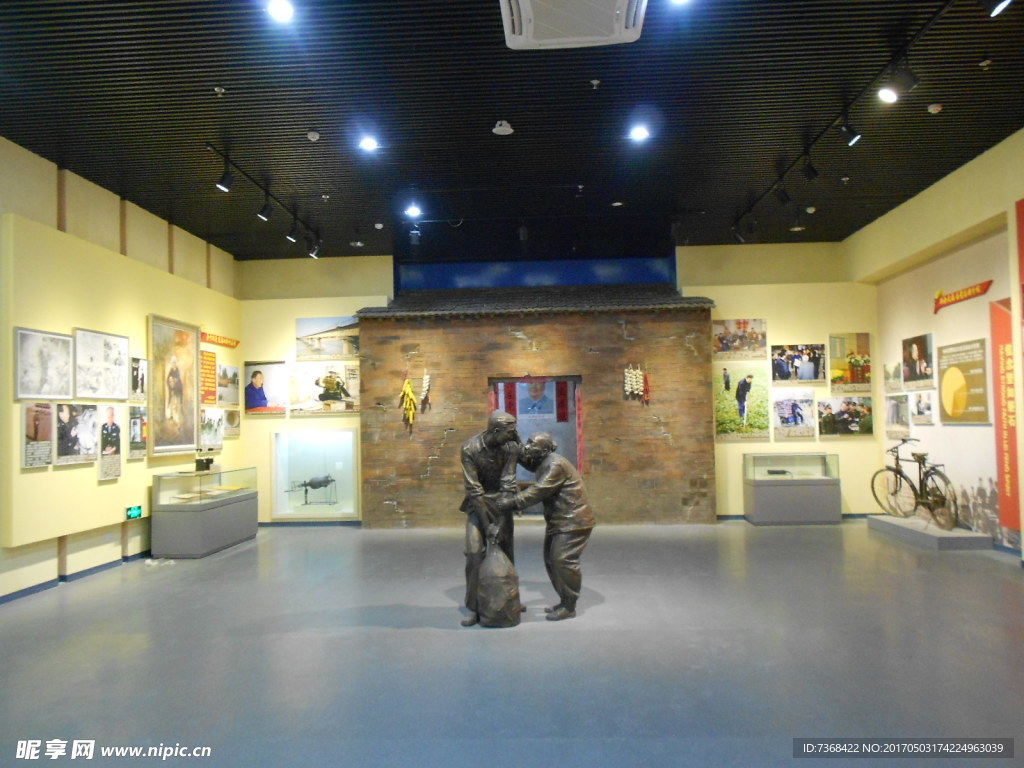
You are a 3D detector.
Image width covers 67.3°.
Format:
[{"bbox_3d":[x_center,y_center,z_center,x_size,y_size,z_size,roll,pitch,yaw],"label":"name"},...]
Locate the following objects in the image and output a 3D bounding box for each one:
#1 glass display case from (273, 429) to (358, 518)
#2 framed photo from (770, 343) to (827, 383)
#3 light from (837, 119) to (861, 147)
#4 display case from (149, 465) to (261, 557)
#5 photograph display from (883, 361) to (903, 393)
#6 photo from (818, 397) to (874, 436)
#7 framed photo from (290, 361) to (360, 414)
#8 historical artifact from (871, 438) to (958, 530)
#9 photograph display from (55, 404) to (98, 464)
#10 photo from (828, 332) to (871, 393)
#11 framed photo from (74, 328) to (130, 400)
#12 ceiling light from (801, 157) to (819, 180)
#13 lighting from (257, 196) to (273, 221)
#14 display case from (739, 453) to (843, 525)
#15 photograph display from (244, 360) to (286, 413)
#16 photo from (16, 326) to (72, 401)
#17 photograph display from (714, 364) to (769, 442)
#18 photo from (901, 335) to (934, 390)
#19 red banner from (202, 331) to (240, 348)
[{"bbox_3d":[-3.098,1.423,12.333,1.377,1.409,0.500,-2,-3,3],"label":"glass display case"},{"bbox_3d":[4.343,-0.288,11.648,0.796,0.608,0.040,-1,-3,3],"label":"framed photo"},{"bbox_3d":[2.909,-2.168,6.629,0.159,0.228,0.120,-1,-3,3],"label":"light"},{"bbox_3d":[-3.935,1.629,9.990,0.597,0.970,1.764,-1,-3,3],"label":"display case"},{"bbox_3d":[5.543,-0.095,11.179,0.040,0.440,0.539,-2,-3,3],"label":"photograph display"},{"bbox_3d":[5.015,0.511,11.572,0.805,0.608,0.040,-1,-3,3],"label":"photo"},{"bbox_3d":[-2.954,0.070,12.169,1.111,0.853,0.040,-2,-3,3],"label":"framed photo"},{"bbox_3d":[5.162,1.260,9.897,0.580,1.060,1.850,-1,-3,1],"label":"historical artifact"},{"bbox_3d":[-4.547,0.526,8.039,0.040,0.615,0.692,-2,-3,3],"label":"photograph display"},{"bbox_3d":[5.108,-0.316,11.607,0.597,0.891,0.040,-1,-3,3],"label":"photo"},{"bbox_3d":[-4.526,-0.191,8.546,0.050,0.765,1.030,-2,-3,3],"label":"framed photo"},{"bbox_3d":[2.975,-2.155,7.692,0.152,0.226,0.120,0,-3,-23],"label":"ceiling light"},{"bbox_3d":[-2.783,-1.973,8.647,0.158,0.254,0.120,-1,-3,3],"label":"lighting"},{"bbox_3d":[3.985,1.502,11.032,1.172,0.971,0.620,-1,-3,3],"label":"display case"},{"bbox_3d":[-3.918,0.067,12.227,0.660,0.852,0.040,-2,-3,3],"label":"photograph display"},{"bbox_3d":[-4.452,-0.175,7.336,0.035,0.648,0.797,-1,-3,3],"label":"photo"},{"bbox_3d":[3.480,0.284,11.669,0.806,1.151,0.040,-1,-3,3],"label":"photograph display"},{"bbox_3d":[5.452,-0.277,10.288,0.040,0.704,0.831,-1,-3,3],"label":"photo"},{"bbox_3d":[-4.297,-0.628,11.280,0.040,0.132,1.326,-1,-3,3],"label":"red banner"}]

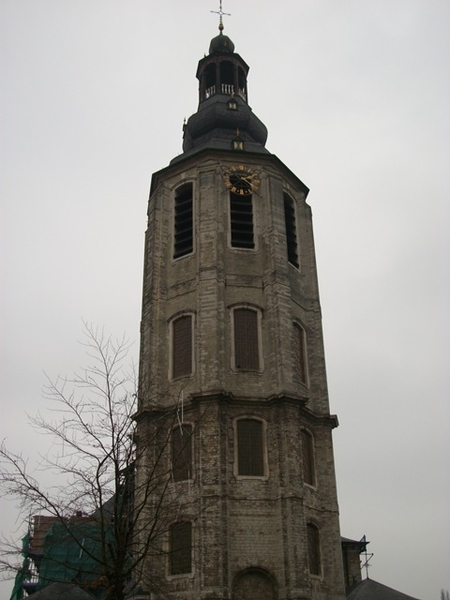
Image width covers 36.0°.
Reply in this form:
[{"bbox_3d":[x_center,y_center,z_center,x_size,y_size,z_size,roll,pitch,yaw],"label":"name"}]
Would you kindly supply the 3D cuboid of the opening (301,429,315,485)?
[{"bbox_3d":[3.894,7.640,33.875,0.300,2.712,1.176,-19,-32,30],"label":"opening"}]

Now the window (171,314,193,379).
[{"bbox_3d":[-2.112,2.359,35.394,1.176,3.336,0.300,-19,-32,30],"label":"window"}]

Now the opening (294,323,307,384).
[{"bbox_3d":[3.873,2.786,36.582,0.300,3.383,1.198,-19,-33,30],"label":"opening"}]

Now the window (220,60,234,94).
[{"bbox_3d":[0.153,-14.970,46.645,0.960,3.024,0.250,4,-28,-9],"label":"window"}]

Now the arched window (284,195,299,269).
[{"bbox_3d":[3.799,-4.131,40.249,0.300,4.936,1.330,-19,-33,30],"label":"arched window"}]

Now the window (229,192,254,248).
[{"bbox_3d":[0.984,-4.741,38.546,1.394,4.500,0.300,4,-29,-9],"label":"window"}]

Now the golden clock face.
[{"bbox_3d":[1.001,-6.818,38.980,2.064,2.076,0.180,4,-28,-9],"label":"golden clock face"}]

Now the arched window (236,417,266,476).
[{"bbox_3d":[1.207,6.905,32.399,1.330,2.686,0.300,4,-29,-9],"label":"arched window"}]

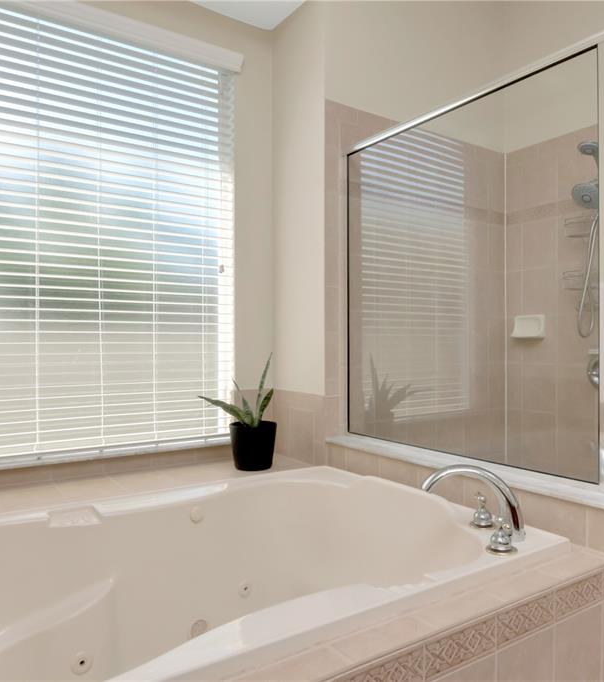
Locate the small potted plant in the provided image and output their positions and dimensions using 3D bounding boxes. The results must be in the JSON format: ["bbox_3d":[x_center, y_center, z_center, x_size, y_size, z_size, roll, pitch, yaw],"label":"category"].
[{"bbox_3d":[-0.267,0.300,2.289,0.402,0.496,0.296,1,-1,-34],"label":"small potted plant"}]

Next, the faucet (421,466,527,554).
[{"bbox_3d":[0.457,0.429,1.448,0.268,0.193,0.265,0,-1,5],"label":"faucet"}]

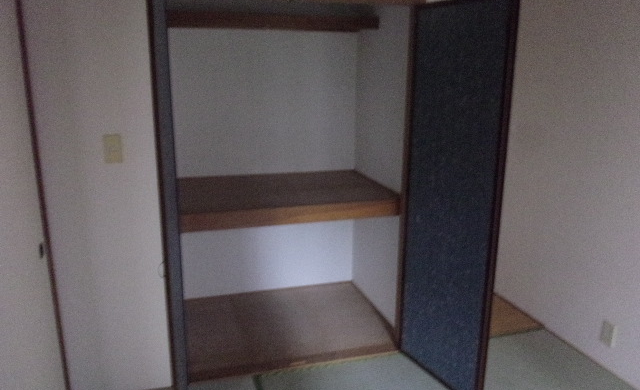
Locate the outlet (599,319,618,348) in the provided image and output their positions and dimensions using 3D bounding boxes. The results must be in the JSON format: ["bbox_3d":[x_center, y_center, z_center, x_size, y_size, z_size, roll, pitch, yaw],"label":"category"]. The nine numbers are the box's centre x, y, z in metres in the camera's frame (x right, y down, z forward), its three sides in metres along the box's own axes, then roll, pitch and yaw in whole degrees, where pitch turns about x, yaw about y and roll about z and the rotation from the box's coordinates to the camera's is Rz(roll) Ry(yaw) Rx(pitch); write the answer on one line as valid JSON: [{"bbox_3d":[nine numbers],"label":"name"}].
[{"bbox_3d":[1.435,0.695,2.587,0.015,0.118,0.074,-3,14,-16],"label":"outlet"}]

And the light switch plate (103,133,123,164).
[{"bbox_3d":[-0.859,-0.190,2.148,0.071,0.120,0.015,-3,14,-16],"label":"light switch plate"}]

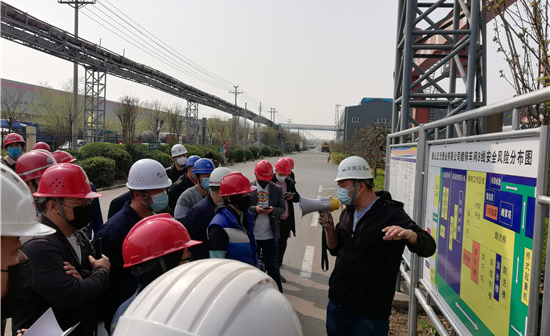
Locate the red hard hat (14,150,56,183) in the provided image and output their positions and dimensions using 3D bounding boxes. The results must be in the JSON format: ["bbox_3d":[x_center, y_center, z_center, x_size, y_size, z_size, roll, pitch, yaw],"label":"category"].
[{"bbox_3d":[-1.468,-0.003,2.650,0.280,0.160,0.220,-8,2,6],"label":"red hard hat"}]

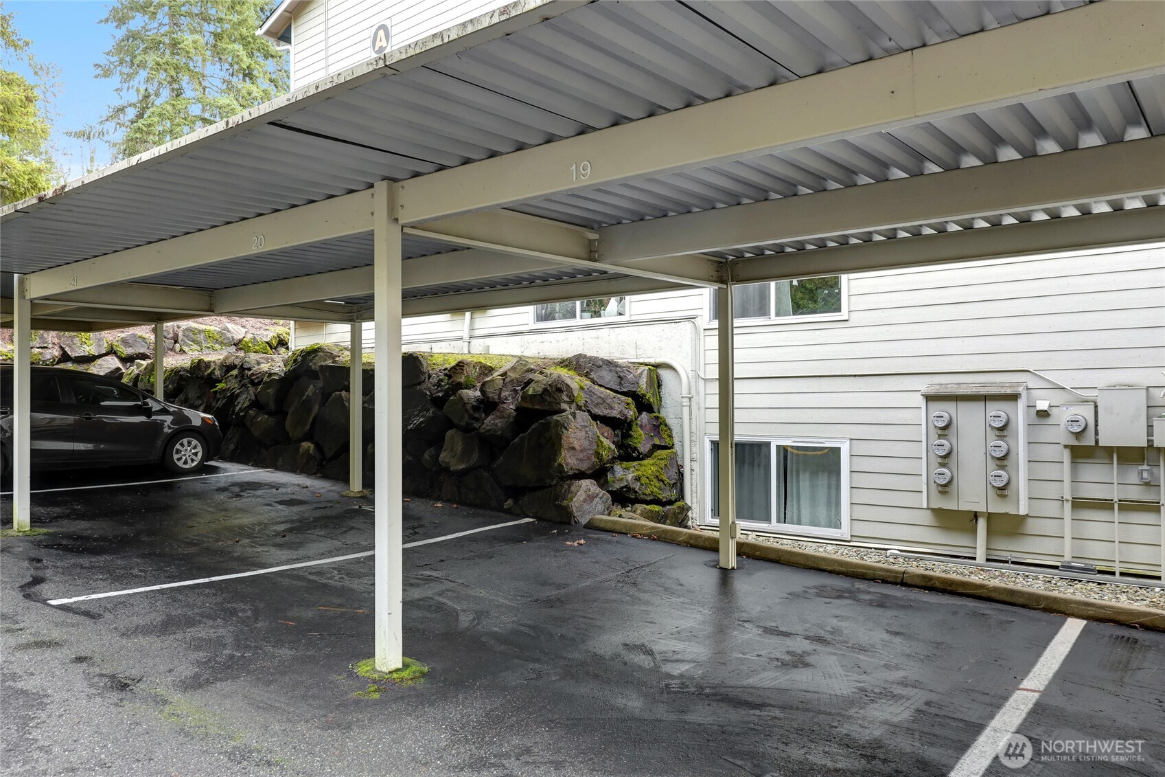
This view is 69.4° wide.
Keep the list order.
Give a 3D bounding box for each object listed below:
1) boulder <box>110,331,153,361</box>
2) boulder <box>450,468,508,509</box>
[{"bbox_3d":[-9.931,-0.932,18.527,0.880,0.660,0.680,0,-1,9],"label":"boulder"},{"bbox_3d":[-1.158,1.143,9.600,0.620,0.450,0.420,-1,-1,40],"label":"boulder"}]

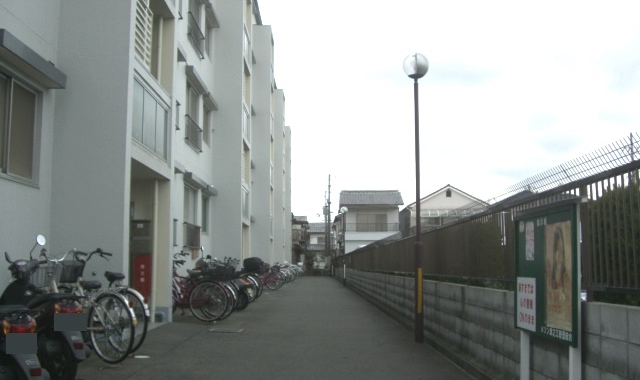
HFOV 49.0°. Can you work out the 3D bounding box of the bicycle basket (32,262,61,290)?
[{"bbox_3d":[-2.793,0.870,7.150,0.240,0.250,0.320,-3,-7,24],"label":"bicycle basket"}]

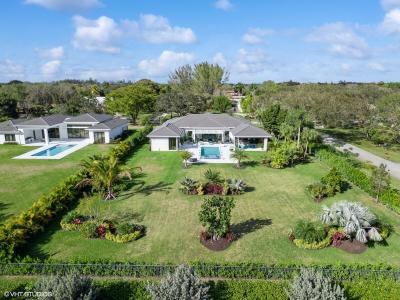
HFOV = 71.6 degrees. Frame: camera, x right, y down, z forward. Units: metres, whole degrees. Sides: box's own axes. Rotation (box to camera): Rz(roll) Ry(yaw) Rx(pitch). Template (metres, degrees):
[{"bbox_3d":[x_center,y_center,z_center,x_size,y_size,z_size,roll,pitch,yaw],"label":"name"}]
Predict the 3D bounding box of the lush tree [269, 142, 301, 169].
[{"bbox_3d":[16.841,0.753,55.198,5.980,4.790,5.380,0,13,0],"label":"lush tree"}]

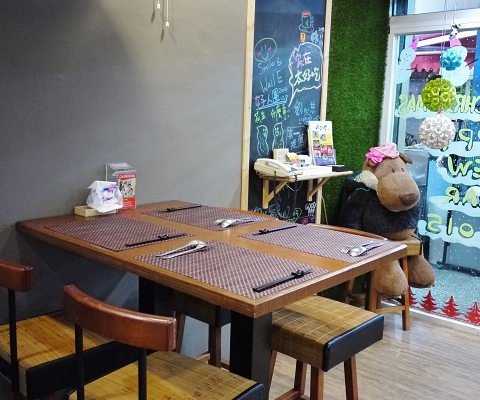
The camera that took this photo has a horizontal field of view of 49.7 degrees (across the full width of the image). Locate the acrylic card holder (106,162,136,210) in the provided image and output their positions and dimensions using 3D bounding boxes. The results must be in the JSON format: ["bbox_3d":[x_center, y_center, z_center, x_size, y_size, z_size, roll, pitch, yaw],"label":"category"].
[{"bbox_3d":[-0.498,-0.055,2.161,0.065,0.190,0.112,10,12,41],"label":"acrylic card holder"}]

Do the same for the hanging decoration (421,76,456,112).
[{"bbox_3d":[1.257,-0.664,3.274,0.215,0.215,0.215,2,9,0],"label":"hanging decoration"}]

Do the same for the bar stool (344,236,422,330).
[{"bbox_3d":[0.893,0.540,3.418,0.363,0.600,0.373,-3,10,-26],"label":"bar stool"}]

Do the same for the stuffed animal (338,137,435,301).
[{"bbox_3d":[0.961,0.100,3.304,0.520,0.900,0.530,-3,11,-30],"label":"stuffed animal"}]

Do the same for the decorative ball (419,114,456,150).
[{"bbox_3d":[1.243,-0.430,3.264,0.225,0.225,0.225,2,9,0],"label":"decorative ball"}]

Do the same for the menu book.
[{"bbox_3d":[0.484,-0.332,3.040,0.150,0.268,0.075,-2,10,-25],"label":"menu book"}]

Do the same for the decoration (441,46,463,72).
[{"bbox_3d":[1.321,-0.884,3.240,0.133,0.133,0.133,2,9,0],"label":"decoration"}]

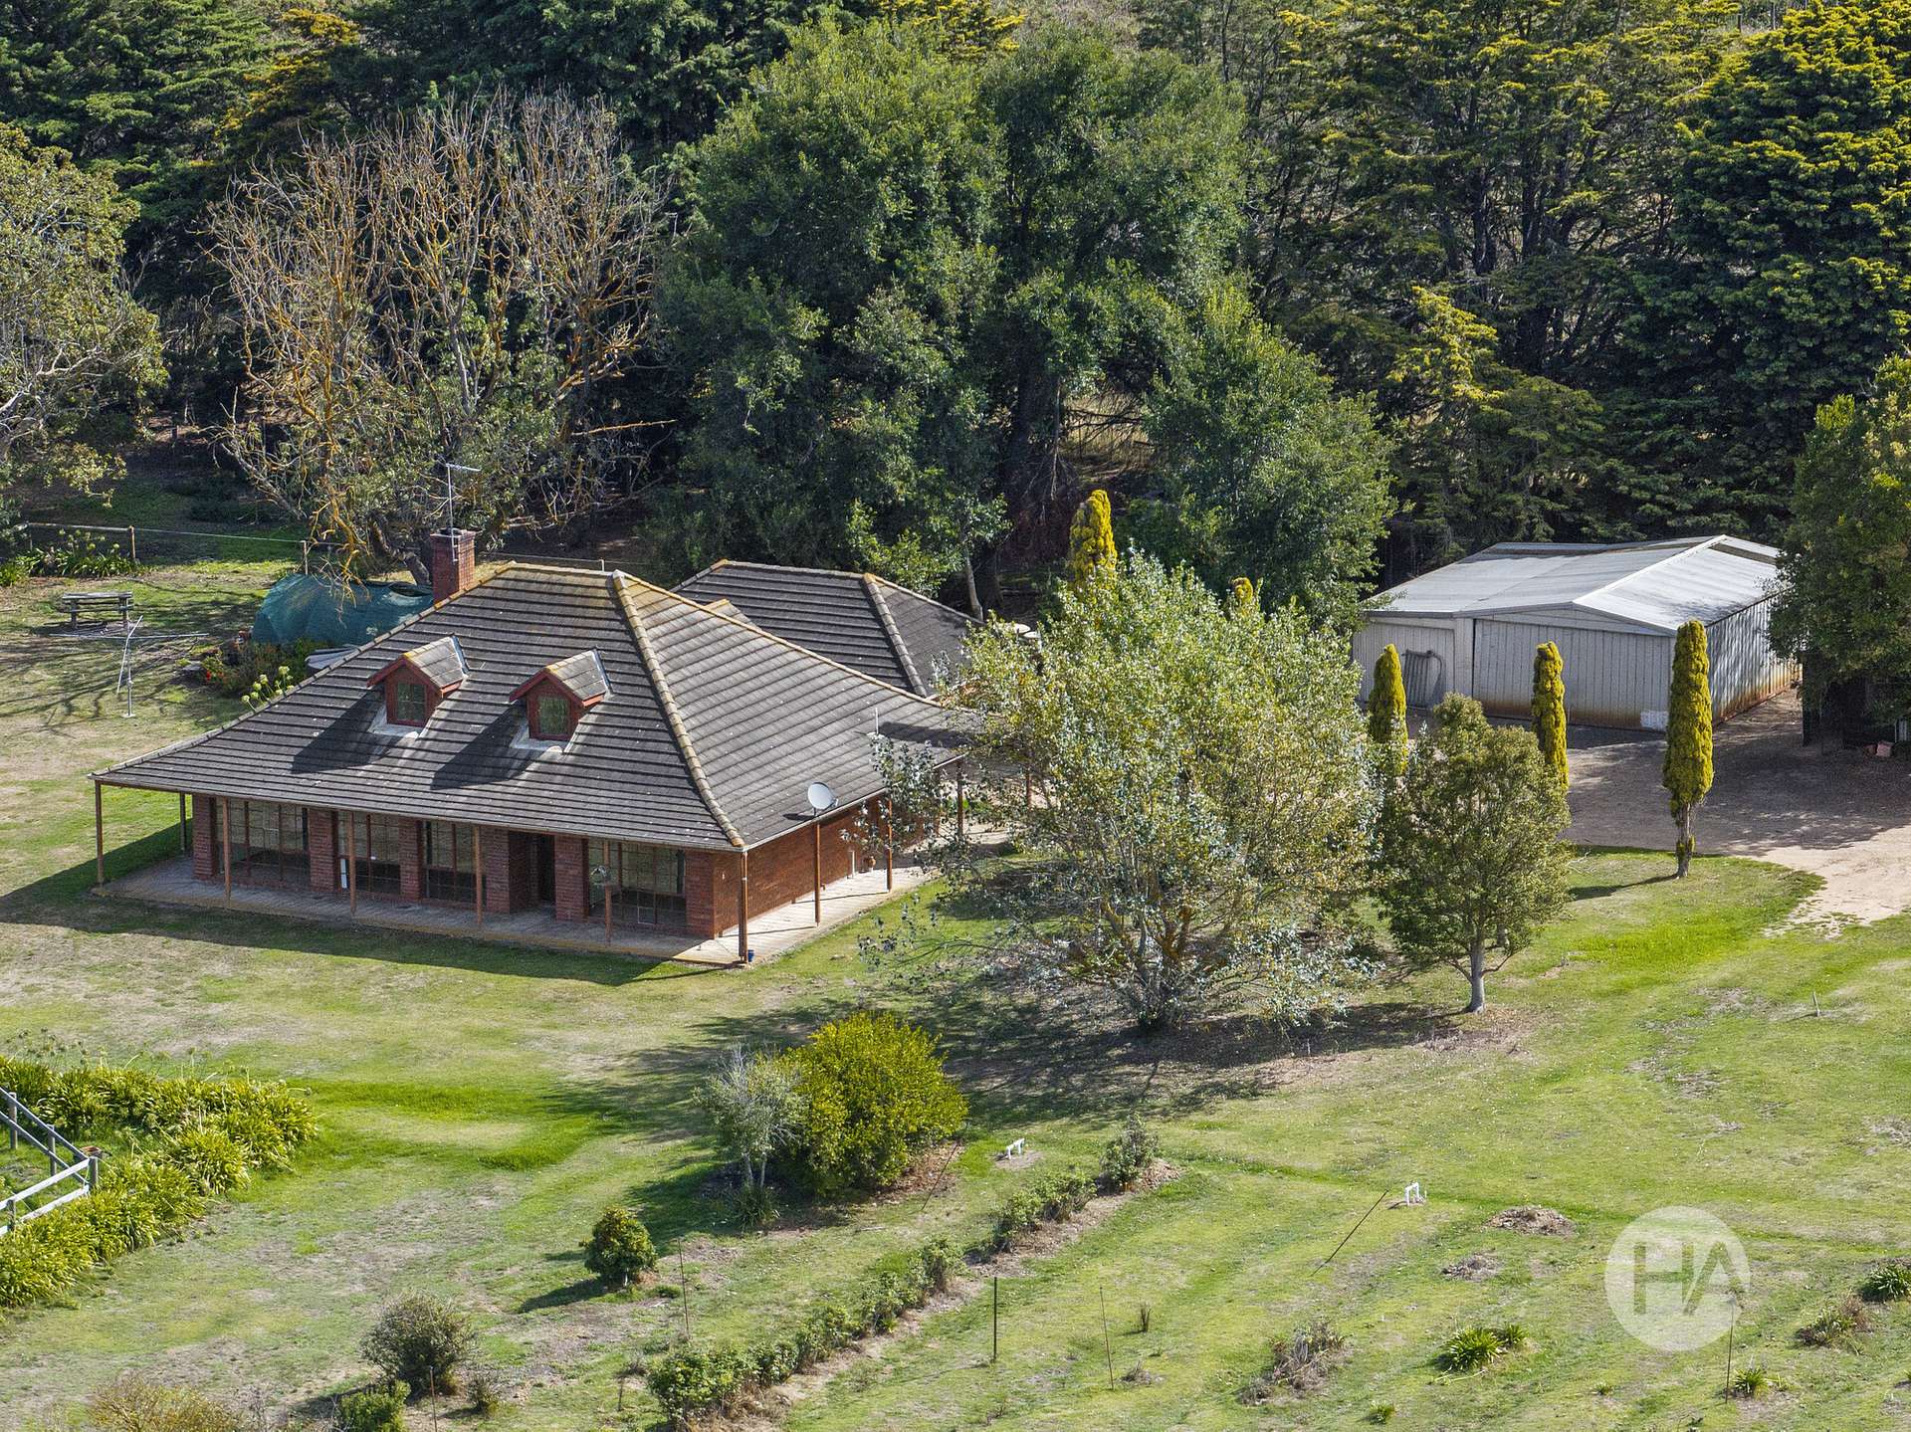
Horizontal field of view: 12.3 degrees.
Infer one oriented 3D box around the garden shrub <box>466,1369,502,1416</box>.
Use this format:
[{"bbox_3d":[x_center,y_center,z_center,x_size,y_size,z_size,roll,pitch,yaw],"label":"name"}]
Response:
[{"bbox_3d":[-8.755,12.520,164.996,0.660,0.750,0.620,-1,13,0],"label":"garden shrub"}]

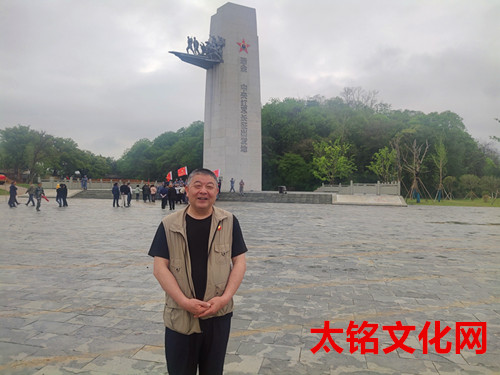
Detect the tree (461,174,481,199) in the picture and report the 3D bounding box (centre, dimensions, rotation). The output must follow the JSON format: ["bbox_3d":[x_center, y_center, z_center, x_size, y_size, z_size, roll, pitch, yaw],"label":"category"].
[{"bbox_3d":[28.089,0.000,46.000,2.480,3.310,2.400,1,0,0],"label":"tree"}]

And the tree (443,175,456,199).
[{"bbox_3d":[25.414,0.000,46.000,1.750,3.310,1.800,1,0,0],"label":"tree"}]

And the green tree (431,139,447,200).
[{"bbox_3d":[22.566,-2.084,43.000,1.860,7.500,1.900,1,0,0],"label":"green tree"}]

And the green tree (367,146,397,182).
[{"bbox_3d":[18.208,-2.057,50.000,3.990,7.240,4.000,1,0,0],"label":"green tree"}]

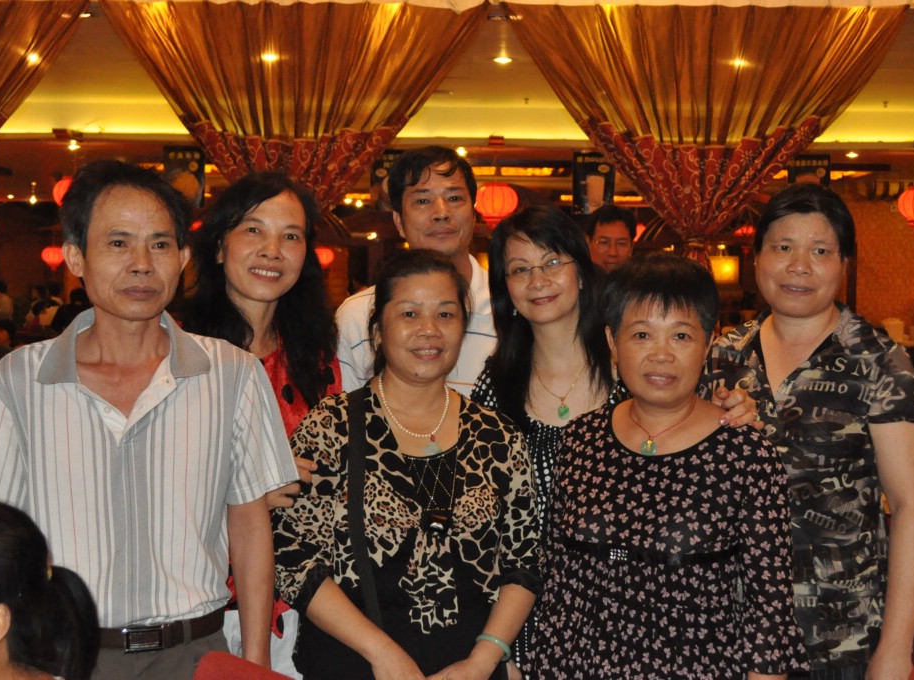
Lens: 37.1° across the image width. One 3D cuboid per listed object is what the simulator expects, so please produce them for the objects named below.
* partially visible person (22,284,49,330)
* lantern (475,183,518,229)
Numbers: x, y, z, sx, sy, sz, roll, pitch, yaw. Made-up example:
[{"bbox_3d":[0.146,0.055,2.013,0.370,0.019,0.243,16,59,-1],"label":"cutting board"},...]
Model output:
[{"bbox_3d":[-6.050,0.000,19.500,0.420,1.550,0.460,0,2,-15],"label":"partially visible person"},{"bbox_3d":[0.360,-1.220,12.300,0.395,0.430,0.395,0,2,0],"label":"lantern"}]

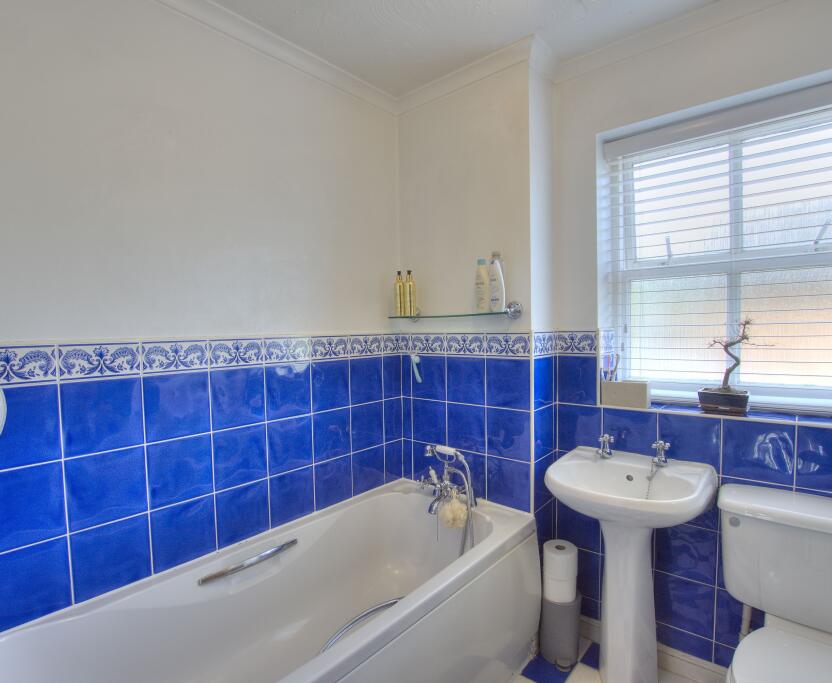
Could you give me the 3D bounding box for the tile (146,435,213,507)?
[{"bbox_3d":[-0.730,0.400,1.413,0.010,0.198,0.197,0,2,41],"label":"tile"}]

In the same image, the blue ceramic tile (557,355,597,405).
[{"bbox_3d":[0.674,0.162,1.899,0.174,0.200,0.009,1,2,40],"label":"blue ceramic tile"}]

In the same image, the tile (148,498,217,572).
[{"bbox_3d":[-0.722,0.592,1.416,0.010,0.188,0.197,1,2,41],"label":"tile"}]

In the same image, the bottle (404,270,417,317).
[{"bbox_3d":[-0.025,-0.214,2.041,0.050,0.209,0.050,-1,2,0],"label":"bottle"}]

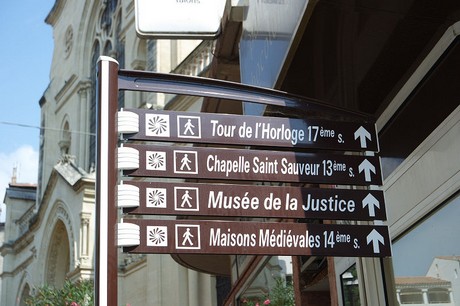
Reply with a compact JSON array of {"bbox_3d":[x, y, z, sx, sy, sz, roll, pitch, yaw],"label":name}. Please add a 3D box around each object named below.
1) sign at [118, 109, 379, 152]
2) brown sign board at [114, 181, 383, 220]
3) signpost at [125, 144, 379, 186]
[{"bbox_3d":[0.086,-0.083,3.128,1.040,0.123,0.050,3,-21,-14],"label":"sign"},{"bbox_3d":[0.100,0.184,3.028,1.040,0.123,0.050,3,-21,-14],"label":"brown sign board"},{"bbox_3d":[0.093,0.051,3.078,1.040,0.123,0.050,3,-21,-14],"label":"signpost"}]

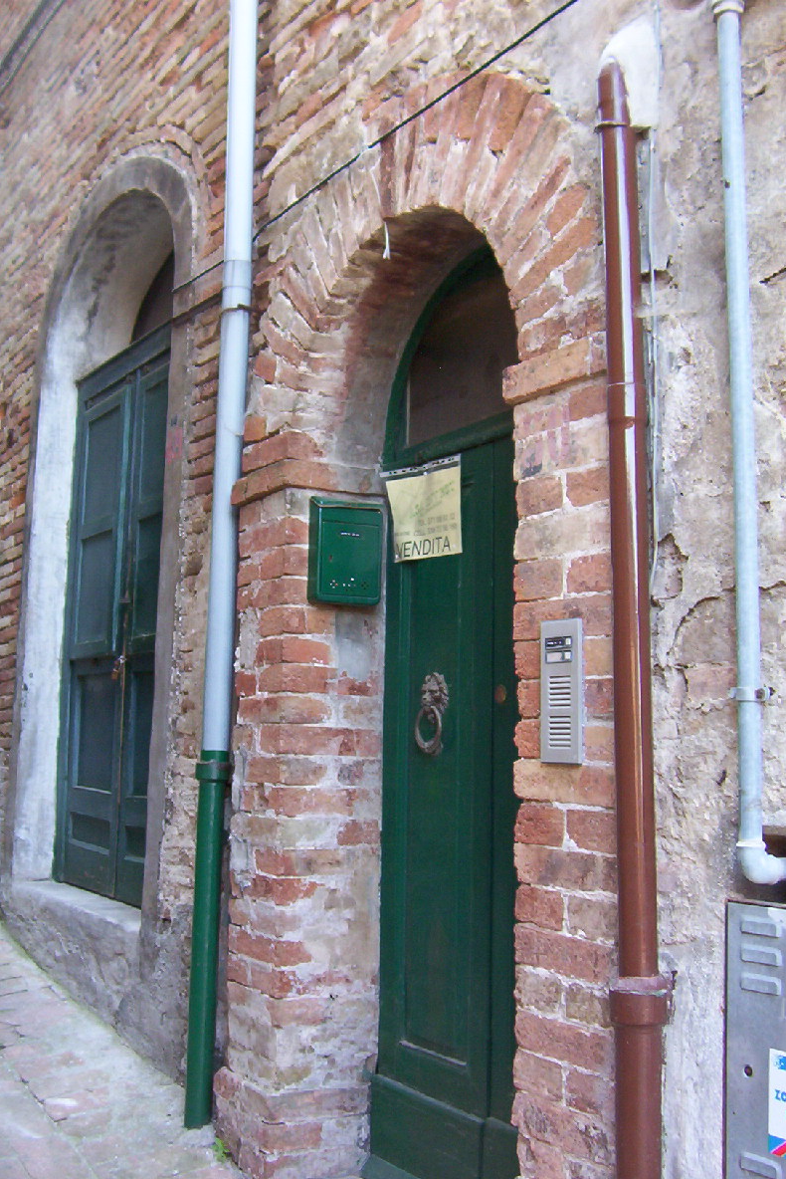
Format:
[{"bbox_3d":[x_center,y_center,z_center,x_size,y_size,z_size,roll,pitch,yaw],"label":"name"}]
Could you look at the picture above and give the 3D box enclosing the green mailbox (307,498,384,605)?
[{"bbox_3d":[-0.116,-0.097,3.018,0.165,0.260,0.075,4,-8,-24],"label":"green mailbox"}]

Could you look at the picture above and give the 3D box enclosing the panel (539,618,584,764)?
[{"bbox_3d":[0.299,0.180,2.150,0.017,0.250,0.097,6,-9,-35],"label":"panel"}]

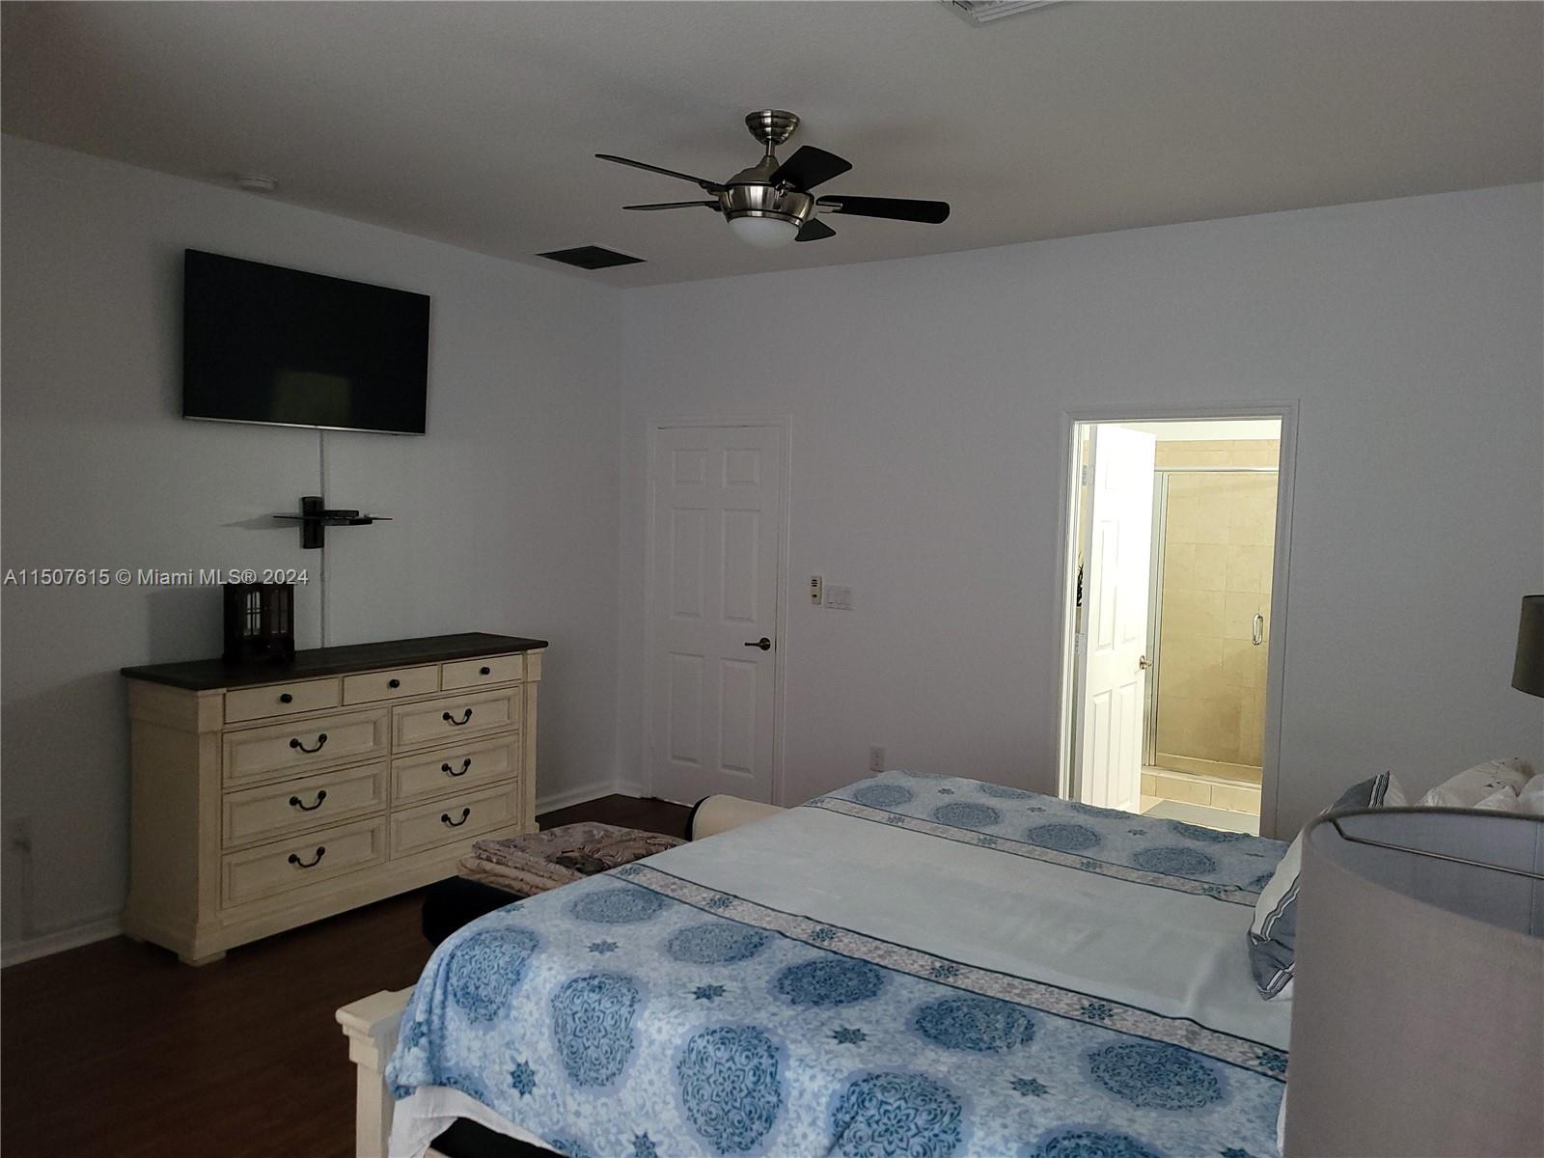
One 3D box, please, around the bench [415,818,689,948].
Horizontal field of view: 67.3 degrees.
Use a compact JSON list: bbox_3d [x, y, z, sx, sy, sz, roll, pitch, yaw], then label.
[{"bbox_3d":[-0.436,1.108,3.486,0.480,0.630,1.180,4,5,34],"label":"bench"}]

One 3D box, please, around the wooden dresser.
[{"bbox_3d":[-1.713,0.807,4.815,0.481,1.000,1.658,4,5,35],"label":"wooden dresser"}]

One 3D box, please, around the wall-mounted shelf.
[{"bbox_3d":[-1.815,-0.225,4.769,0.280,0.215,0.390,4,5,34],"label":"wall-mounted shelf"}]

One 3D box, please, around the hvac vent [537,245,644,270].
[{"bbox_3d":[-0.871,-1.536,5.600,0.390,0.030,0.390,4,5,34],"label":"hvac vent"}]

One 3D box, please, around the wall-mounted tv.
[{"bbox_3d":[-1.884,-0.932,4.773,0.065,0.632,1.113,7,6,34],"label":"wall-mounted tv"}]

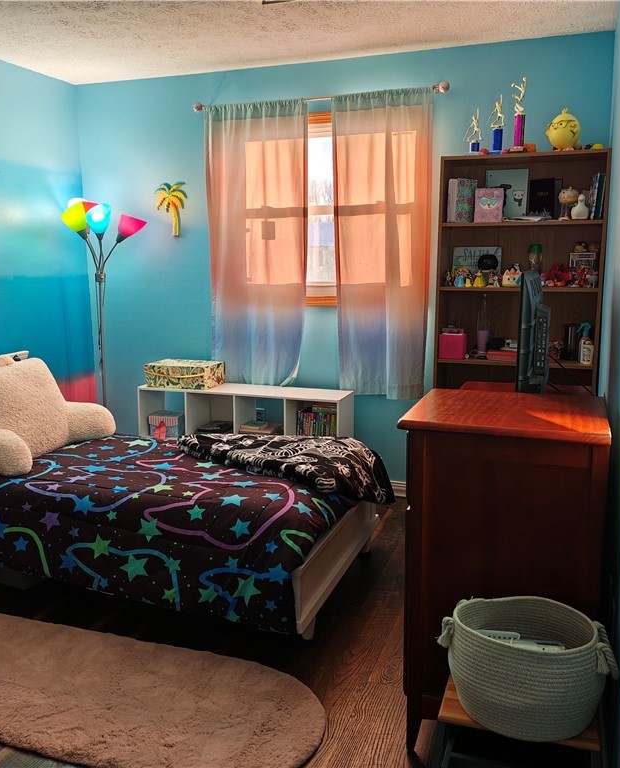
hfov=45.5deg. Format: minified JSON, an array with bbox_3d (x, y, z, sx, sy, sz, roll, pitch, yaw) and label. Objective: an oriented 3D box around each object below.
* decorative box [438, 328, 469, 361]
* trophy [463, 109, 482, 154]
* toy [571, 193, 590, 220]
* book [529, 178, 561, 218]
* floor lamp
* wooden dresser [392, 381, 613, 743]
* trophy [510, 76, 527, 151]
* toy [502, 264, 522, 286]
[{"bbox_3d":[0.727,-0.206,3.778,0.124,0.146,0.140,3,11,19],"label":"decorative box"},{"bbox_3d":[0.785,-1.201,3.545,0.090,0.218,0.060,3,11,19],"label":"trophy"},{"bbox_3d":[1.276,-0.834,3.483,0.085,0.128,0.085,3,10,19],"label":"toy"},{"bbox_3d":[1.144,-0.888,3.595,0.060,0.200,0.143,-8,13,-37],"label":"book"},{"bbox_3d":[-1.192,-0.228,4.391,0.560,1.710,0.500,3,11,19],"label":"floor lamp"},{"bbox_3d":[0.557,0.532,2.156,0.510,0.940,0.520,3,10,19],"label":"wooden dresser"},{"bbox_3d":[0.991,-1.277,3.512,0.078,0.348,0.070,3,10,19],"label":"trophy"},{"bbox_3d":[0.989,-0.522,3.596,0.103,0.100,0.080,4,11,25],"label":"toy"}]

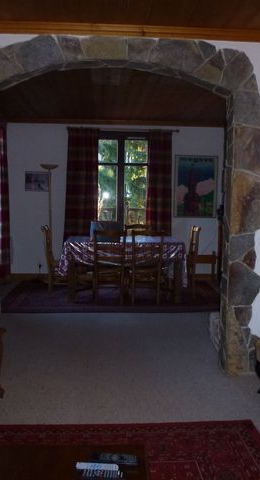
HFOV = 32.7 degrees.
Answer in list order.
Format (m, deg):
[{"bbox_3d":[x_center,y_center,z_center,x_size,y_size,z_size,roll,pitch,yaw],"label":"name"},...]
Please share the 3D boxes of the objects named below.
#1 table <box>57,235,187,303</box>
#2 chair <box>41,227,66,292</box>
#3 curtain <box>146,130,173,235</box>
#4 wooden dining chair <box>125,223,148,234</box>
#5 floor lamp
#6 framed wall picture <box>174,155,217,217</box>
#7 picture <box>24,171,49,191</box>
[{"bbox_3d":[-0.089,0.386,6.189,1.580,0.770,1.000,0,4,-3],"label":"table"},{"bbox_3d":[-1.004,0.270,6.462,0.500,0.940,0.450,0,4,-3],"label":"chair"},{"bbox_3d":[0.481,-0.544,7.168,0.411,2.410,0.120,0,5,-4],"label":"curtain"},{"bbox_3d":[0.158,0.254,6.813,0.430,0.930,0.460,0,5,-4],"label":"wooden dining chair"},{"bbox_3d":[-1.250,-0.245,6.927,0.280,1.885,0.280,0,5,-4],"label":"floor lamp"},{"bbox_3d":[1.066,-0.867,7.190,0.700,0.990,0.030,0,4,-3],"label":"framed wall picture"},{"bbox_3d":[-1.456,-0.926,7.047,0.400,0.320,0.025,0,4,-3],"label":"picture"}]

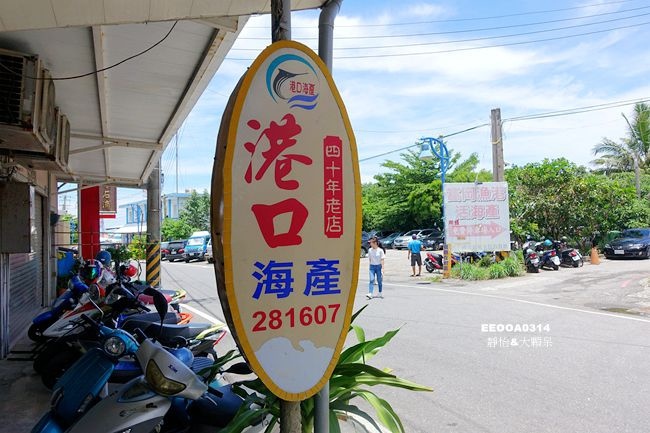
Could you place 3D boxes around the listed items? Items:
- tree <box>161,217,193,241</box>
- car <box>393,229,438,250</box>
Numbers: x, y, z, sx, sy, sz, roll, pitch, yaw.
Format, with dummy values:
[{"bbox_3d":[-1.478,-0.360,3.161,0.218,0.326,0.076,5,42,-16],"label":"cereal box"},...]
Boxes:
[{"bbox_3d":[-12.724,1.595,36.352,2.900,3.200,2.900,-1,-2,16],"label":"tree"},{"bbox_3d":[8.487,2.087,38.827,4.500,1.680,1.820,1,-2,-37],"label":"car"}]

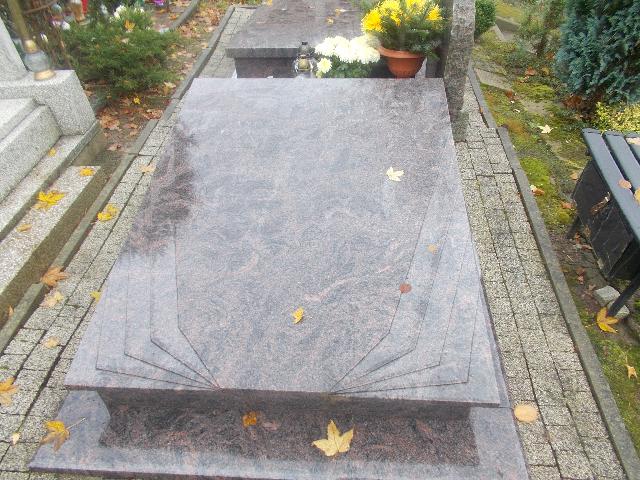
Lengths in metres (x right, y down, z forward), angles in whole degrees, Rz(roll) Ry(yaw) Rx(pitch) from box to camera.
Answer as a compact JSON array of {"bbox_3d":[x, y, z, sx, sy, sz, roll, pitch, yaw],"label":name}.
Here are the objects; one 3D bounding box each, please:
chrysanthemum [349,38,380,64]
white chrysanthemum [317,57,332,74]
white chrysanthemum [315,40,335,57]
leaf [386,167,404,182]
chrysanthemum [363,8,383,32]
[{"bbox_3d":[0.229,-0.968,2.468,0.160,0.120,0.150,1,43,4],"label":"chrysanthemum"},{"bbox_3d":[0.026,-0.995,2.740,0.088,0.075,0.085,1,42,5],"label":"white chrysanthemum"},{"bbox_3d":[0.026,-1.115,2.800,0.108,0.080,0.100,1,42,5],"label":"white chrysanthemum"},{"bbox_3d":[0.307,-0.267,1.957,0.074,0.015,0.078,1,52,5],"label":"leaf"},{"bbox_3d":[0.255,-1.066,2.335,0.100,0.105,0.100,1,43,4],"label":"chrysanthemum"}]

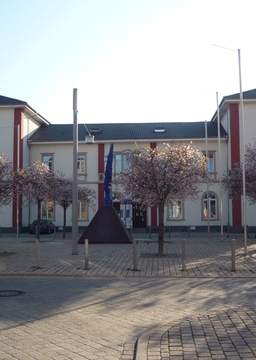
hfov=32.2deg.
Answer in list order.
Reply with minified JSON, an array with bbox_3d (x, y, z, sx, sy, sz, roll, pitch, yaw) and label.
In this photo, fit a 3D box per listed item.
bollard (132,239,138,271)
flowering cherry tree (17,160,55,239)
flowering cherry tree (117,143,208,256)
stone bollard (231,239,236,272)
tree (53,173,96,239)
[{"bbox_3d":[0.234,2.307,13.693,0.120,0.936,0.120,-1,-4,4],"label":"bollard"},{"bbox_3d":[-5.060,1.159,24.759,2.500,4.469,2.600,-1,-4,4],"label":"flowering cherry tree"},{"bbox_3d":[1.346,0.763,17.659,3.650,4.473,3.500,-1,-4,4],"label":"flowering cherry tree"},{"bbox_3d":[3.196,2.280,13.463,0.120,0.932,0.120,-1,-4,4],"label":"stone bollard"},{"bbox_3d":[-3.776,1.813,31.358,3.150,4.668,3.100,-1,-4,4],"label":"tree"}]

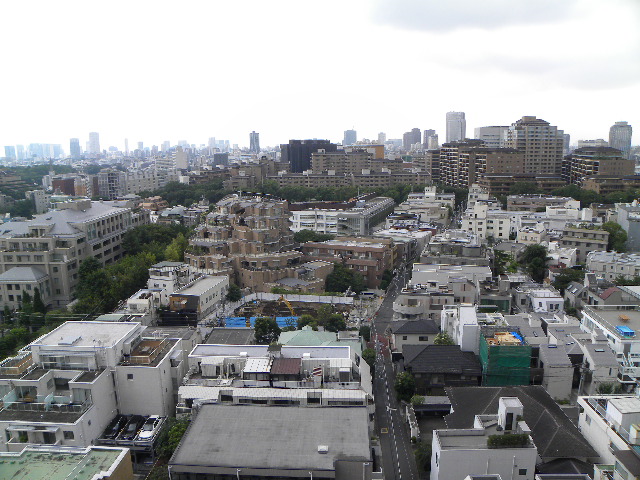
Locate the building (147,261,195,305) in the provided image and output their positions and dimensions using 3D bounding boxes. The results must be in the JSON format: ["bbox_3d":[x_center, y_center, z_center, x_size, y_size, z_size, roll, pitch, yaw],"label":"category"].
[{"bbox_3d":[-39.300,11.269,127.289,7.000,11.300,9.000,3,11,16],"label":"building"}]

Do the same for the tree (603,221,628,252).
[{"bbox_3d":[112.856,-0.628,183.276,8.500,13.600,8.500,0,11,0],"label":"tree"}]

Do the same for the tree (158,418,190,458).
[{"bbox_3d":[-20.200,27.114,66.736,3.800,4.600,4.200,0,11,0],"label":"tree"}]

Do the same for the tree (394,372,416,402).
[{"bbox_3d":[13.728,23.458,77.363,3.100,4.700,3.100,0,10,0],"label":"tree"}]

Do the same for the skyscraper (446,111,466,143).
[{"bbox_3d":[305.974,-222.382,1077.521,38.000,124.000,38.000,3,11,15],"label":"skyscraper"}]

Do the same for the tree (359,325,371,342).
[{"bbox_3d":[9.642,19.923,102.945,2.300,3.600,2.300,0,11,0],"label":"tree"}]

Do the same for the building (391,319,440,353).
[{"bbox_3d":[18.600,19.175,95.700,9.100,6.900,7.600,1,11,3],"label":"building"}]

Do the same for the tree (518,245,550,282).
[{"bbox_3d":[61.666,8.363,138.843,7.400,12.000,7.400,0,10,0],"label":"tree"}]

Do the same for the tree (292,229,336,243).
[{"bbox_3d":[-2.599,0.105,192.232,15.000,8.800,9.500,0,10,0],"label":"tree"}]

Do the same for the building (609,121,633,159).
[{"bbox_3d":[525.109,-158.093,844.765,34.000,96.000,33.000,7,13,31],"label":"building"}]

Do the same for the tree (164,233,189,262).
[{"bbox_3d":[-49.750,4.086,166.652,7.500,12.800,7.500,0,11,0],"label":"tree"}]

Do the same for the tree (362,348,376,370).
[{"bbox_3d":[9.074,22.135,90.257,2.600,4.100,2.600,0,11,0],"label":"tree"}]

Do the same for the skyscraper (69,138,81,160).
[{"bbox_3d":[-1251.823,-466.439,2456.128,46.000,102.000,46.000,-6,12,-29],"label":"skyscraper"}]

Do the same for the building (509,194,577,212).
[{"bbox_3d":[119.087,-17.556,258.444,34.000,15.000,14.000,2,11,14],"label":"building"}]

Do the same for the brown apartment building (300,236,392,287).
[{"bbox_3d":[8.900,6.264,151.988,24.500,11.700,19.000,4,12,19],"label":"brown apartment building"}]

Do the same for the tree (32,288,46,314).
[{"bbox_3d":[-69.762,14.891,119.661,2.500,7.100,2.500,-6,13,-29],"label":"tree"}]

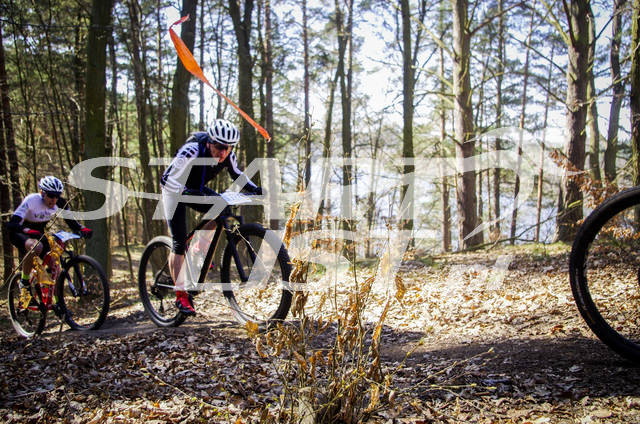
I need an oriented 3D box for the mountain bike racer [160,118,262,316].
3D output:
[{"bbox_3d":[-0.898,0.040,4.566,0.850,1.460,0.690,4,7,41],"label":"mountain bike racer"}]

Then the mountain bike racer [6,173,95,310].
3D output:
[{"bbox_3d":[-2.917,0.384,6.325,0.890,1.480,0.690,4,6,35],"label":"mountain bike racer"}]

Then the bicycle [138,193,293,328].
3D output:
[{"bbox_3d":[-0.874,0.370,4.571,1.830,1.020,0.700,-9,-3,42],"label":"bicycle"}]

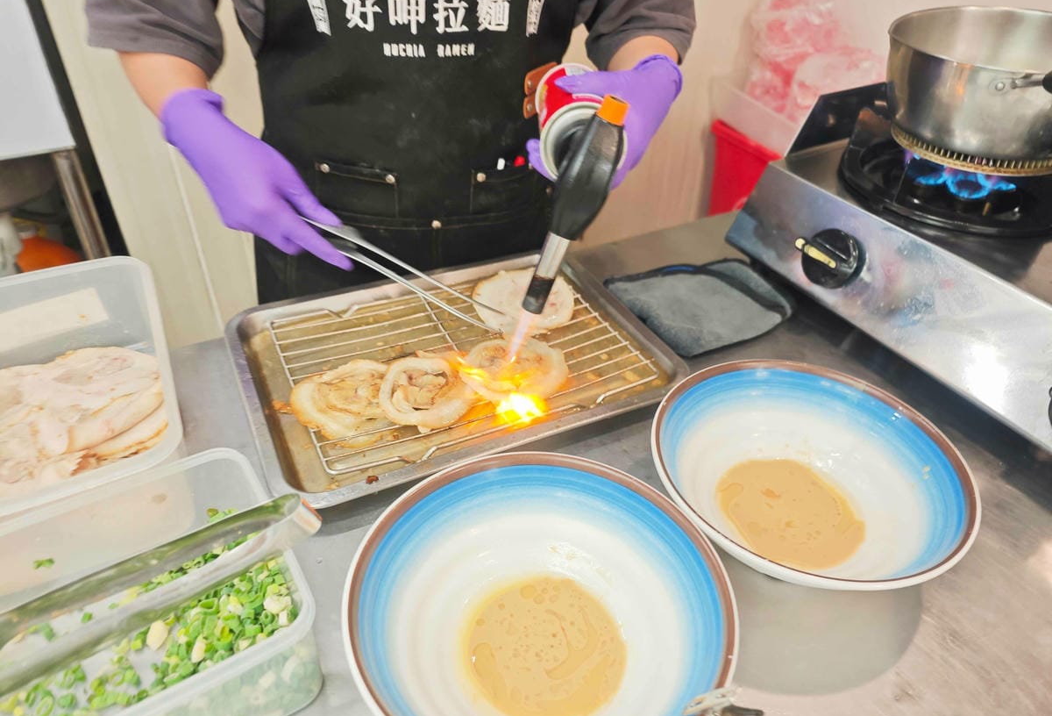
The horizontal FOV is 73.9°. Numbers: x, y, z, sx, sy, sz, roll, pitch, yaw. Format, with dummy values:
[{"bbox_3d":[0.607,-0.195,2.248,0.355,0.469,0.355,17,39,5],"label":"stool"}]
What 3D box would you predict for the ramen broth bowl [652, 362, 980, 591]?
[{"bbox_3d":[0.202,0.099,0.527,0.221,0.080,0.221,1,37,-1],"label":"ramen broth bowl"}]

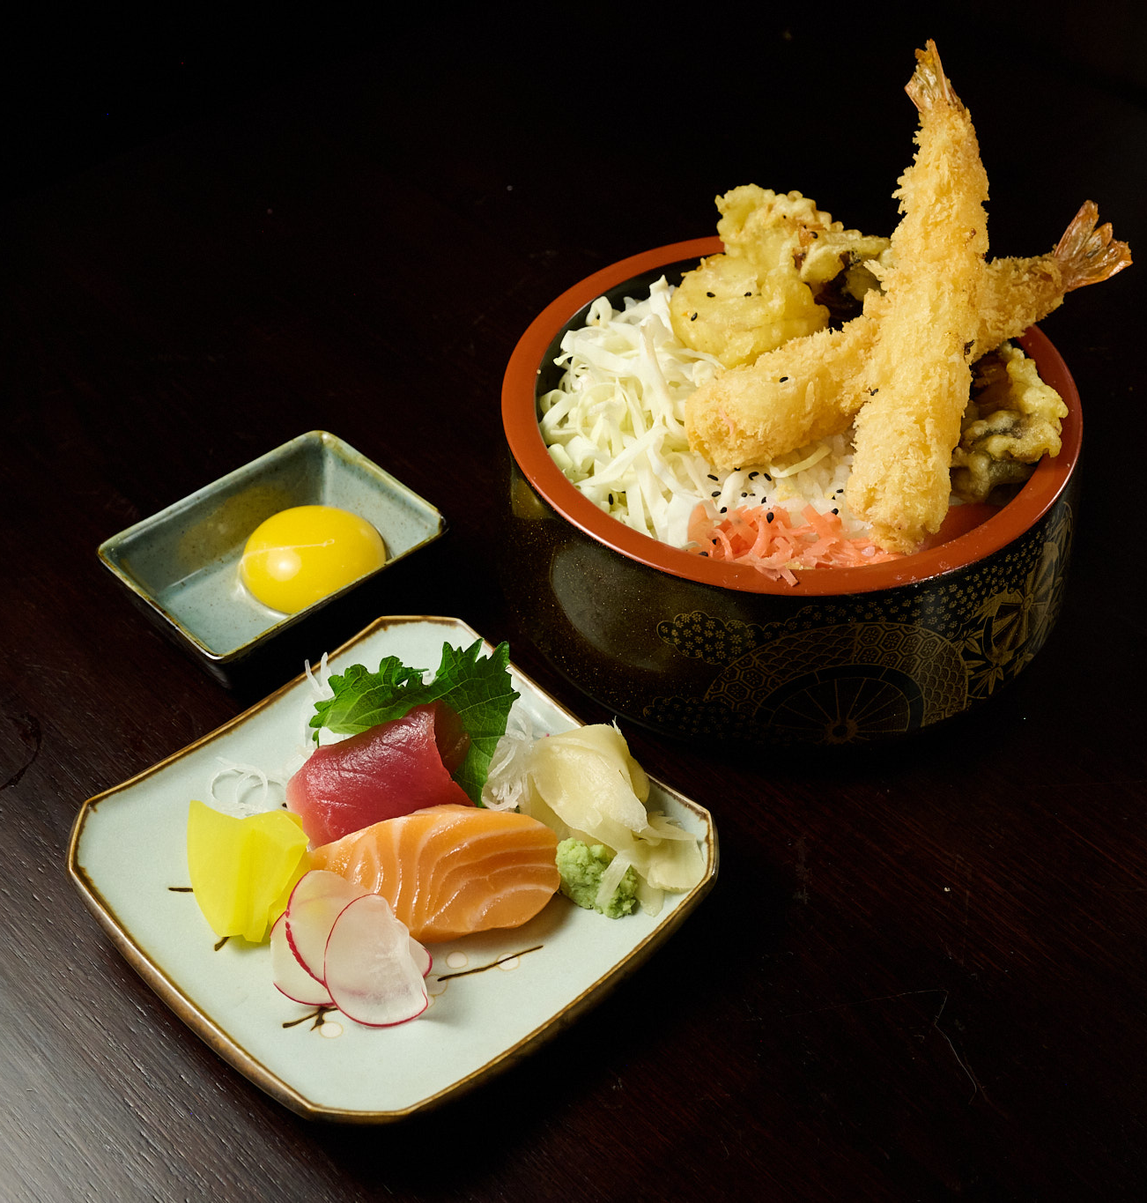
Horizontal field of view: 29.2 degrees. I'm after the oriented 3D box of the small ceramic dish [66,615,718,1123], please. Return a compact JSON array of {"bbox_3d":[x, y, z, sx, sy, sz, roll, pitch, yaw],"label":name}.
[{"bbox_3d":[-0.051,0.076,0.630,0.145,0.025,0.145,-33,52,-29],"label":"small ceramic dish"}]

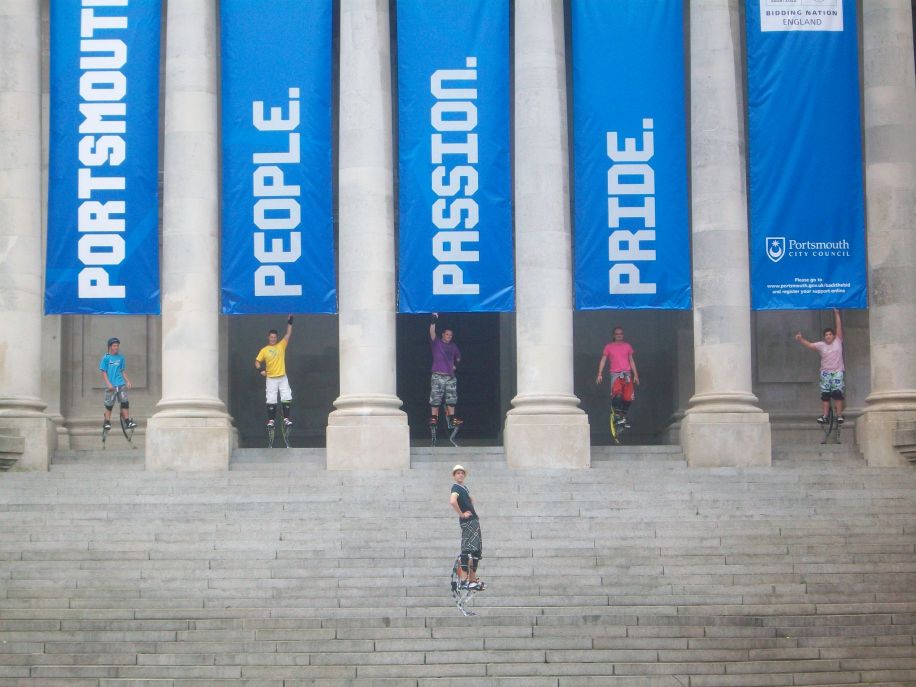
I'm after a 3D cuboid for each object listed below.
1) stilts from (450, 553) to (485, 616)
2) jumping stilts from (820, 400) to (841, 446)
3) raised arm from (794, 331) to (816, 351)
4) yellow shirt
[{"bbox_3d":[0.144,3.358,35.400,0.420,0.890,0.360,-2,-7,15],"label":"stilts"},{"bbox_3d":[6.828,1.419,46.500,0.450,0.880,0.450,-2,-5,11],"label":"jumping stilts"},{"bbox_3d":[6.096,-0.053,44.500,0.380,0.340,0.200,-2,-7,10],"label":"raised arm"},{"bbox_3d":[-3.257,0.263,44.600,0.560,0.700,0.280,-1,-7,4],"label":"yellow shirt"}]

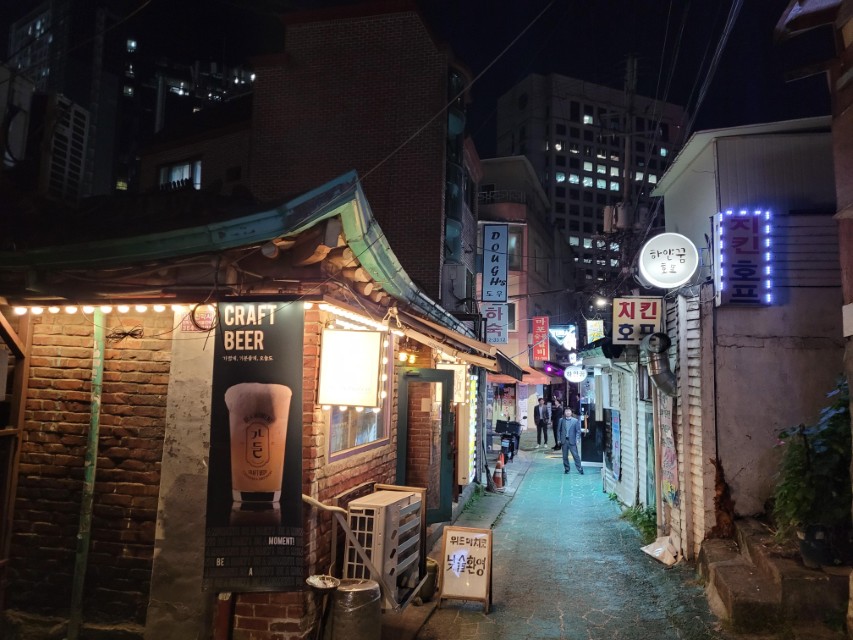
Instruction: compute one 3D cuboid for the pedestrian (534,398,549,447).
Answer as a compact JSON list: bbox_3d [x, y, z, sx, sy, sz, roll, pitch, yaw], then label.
[{"bbox_3d":[4.020,3.627,22.500,0.520,1.730,0.340,1,-7,9],"label":"pedestrian"}]

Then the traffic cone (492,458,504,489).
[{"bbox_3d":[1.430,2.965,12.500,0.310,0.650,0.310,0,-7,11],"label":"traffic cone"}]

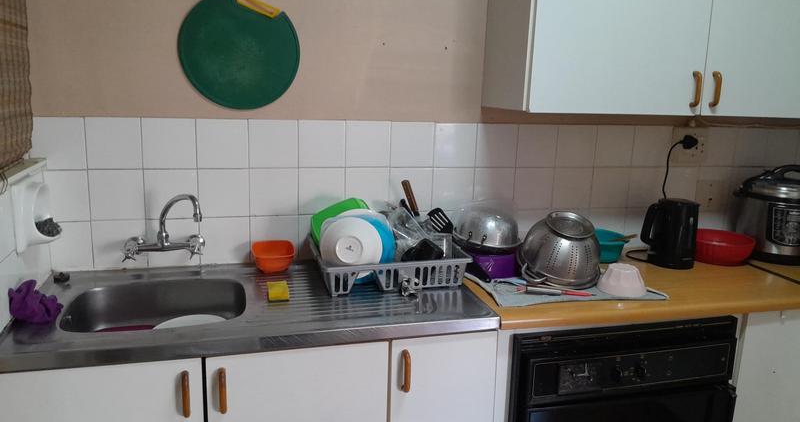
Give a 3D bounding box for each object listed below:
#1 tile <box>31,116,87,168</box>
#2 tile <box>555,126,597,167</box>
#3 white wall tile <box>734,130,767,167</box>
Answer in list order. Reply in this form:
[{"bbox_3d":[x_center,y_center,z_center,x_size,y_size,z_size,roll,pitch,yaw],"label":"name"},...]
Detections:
[{"bbox_3d":[-0.984,-0.193,1.742,0.150,0.150,0.010,-1,10,-14],"label":"tile"},{"bbox_3d":[0.632,-0.232,2.153,0.150,0.150,0.008,-1,10,-15],"label":"tile"},{"bbox_3d":[1.350,-0.244,2.309,0.149,0.148,0.008,-1,11,-15],"label":"white wall tile"}]

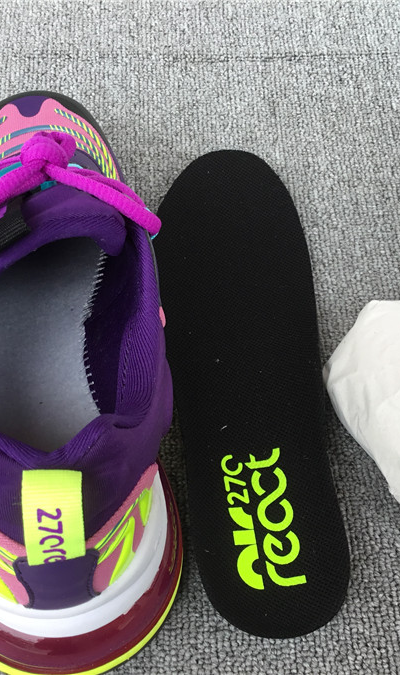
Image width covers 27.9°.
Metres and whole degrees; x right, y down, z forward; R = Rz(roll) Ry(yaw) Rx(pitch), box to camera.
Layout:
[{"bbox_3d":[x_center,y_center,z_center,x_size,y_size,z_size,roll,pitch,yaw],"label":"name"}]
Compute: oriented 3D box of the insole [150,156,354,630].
[{"bbox_3d":[0.016,0.006,0.363,0.083,0.016,0.250,-2,59,-4],"label":"insole"}]

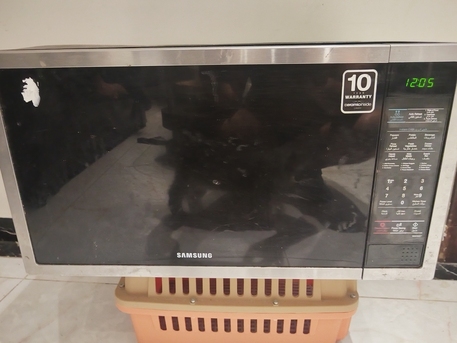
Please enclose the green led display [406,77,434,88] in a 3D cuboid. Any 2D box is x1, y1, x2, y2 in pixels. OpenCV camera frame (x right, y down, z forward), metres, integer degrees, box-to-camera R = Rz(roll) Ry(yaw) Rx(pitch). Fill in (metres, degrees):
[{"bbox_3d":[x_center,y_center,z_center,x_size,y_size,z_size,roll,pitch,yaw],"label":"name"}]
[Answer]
[{"bbox_3d":[0.205,-0.095,0.367,0.029,0.011,0.005,0,19,3],"label":"green led display"}]

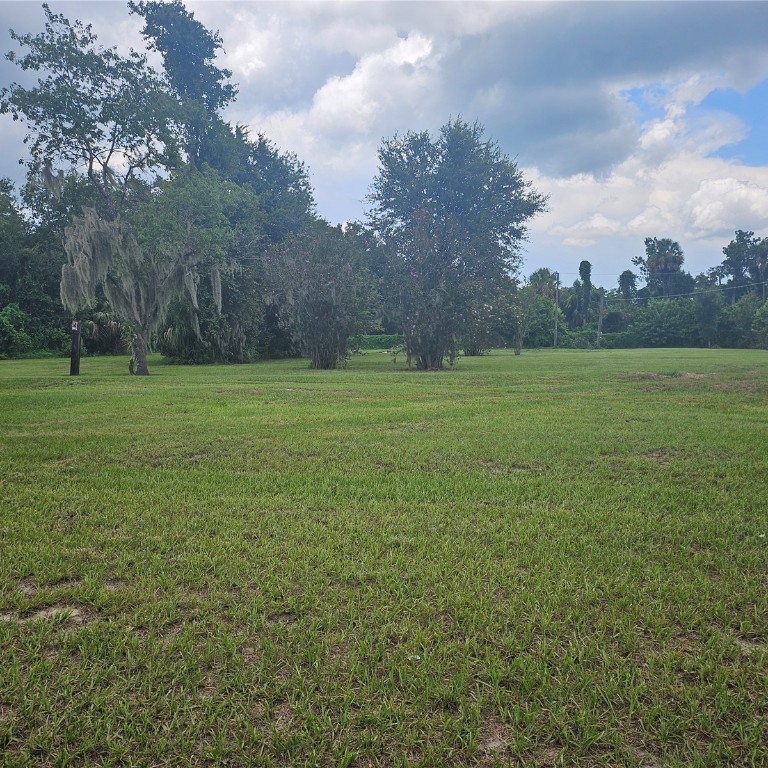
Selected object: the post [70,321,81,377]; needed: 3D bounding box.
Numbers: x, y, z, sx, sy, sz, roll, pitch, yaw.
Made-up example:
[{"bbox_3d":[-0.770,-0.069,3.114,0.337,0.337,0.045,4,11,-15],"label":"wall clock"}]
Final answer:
[{"bbox_3d":[-10.935,-1.253,25.200,0.250,1.960,0.230,1,4,-6],"label":"post"}]

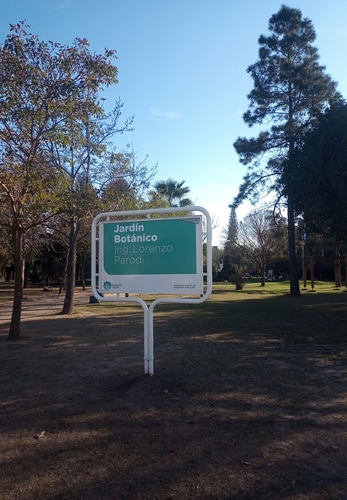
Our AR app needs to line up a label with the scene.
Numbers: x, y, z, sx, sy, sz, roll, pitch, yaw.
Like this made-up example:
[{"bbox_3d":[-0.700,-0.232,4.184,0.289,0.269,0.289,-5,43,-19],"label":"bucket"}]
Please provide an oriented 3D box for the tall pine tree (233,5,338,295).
[{"bbox_3d":[7.767,-7.130,28.045,7.300,20.411,7.100,0,-3,0],"label":"tall pine tree"}]

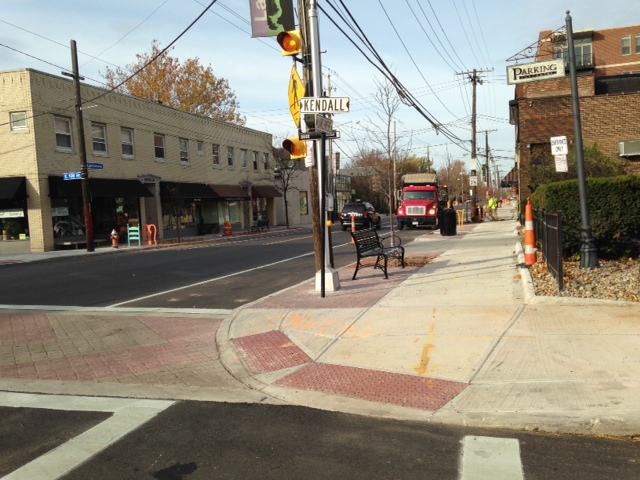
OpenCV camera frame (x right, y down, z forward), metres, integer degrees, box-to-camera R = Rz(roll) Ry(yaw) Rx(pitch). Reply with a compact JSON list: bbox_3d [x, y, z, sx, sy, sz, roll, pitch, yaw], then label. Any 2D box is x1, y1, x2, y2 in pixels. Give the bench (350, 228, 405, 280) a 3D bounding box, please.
[{"bbox_3d":[1.210,0.251,12.450,0.660,0.860,1.820,-2,3,17],"label":"bench"}]

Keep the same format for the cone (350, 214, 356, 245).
[{"bbox_3d":[1.306,-0.418,24.042,0.250,1.170,0.250,-2,3,17],"label":"cone"}]

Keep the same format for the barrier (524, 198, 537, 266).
[{"bbox_3d":[3.920,-0.142,11.401,0.270,1.240,0.270,-2,3,17],"label":"barrier"}]

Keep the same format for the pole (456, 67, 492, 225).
[{"bbox_3d":[9.956,-6.085,39.340,2.400,9.850,0.320,-1,3,17],"label":"pole"}]

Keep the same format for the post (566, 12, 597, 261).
[{"bbox_3d":[4.653,-1.786,10.945,0.350,4.567,0.350,-5,3,17],"label":"post"}]

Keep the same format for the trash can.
[{"bbox_3d":[5.268,-0.736,25.106,0.650,1.120,0.650,-2,3,17],"label":"trash can"}]

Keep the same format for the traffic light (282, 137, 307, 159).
[{"bbox_3d":[-0.414,-1.523,10.100,0.340,0.340,0.380,0,4,41],"label":"traffic light"}]

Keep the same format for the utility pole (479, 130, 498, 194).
[{"bbox_3d":[19.098,-7.749,68.756,2.400,9.300,0.320,-2,3,17],"label":"utility pole"}]

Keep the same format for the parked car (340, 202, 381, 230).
[{"bbox_3d":[2.770,-1.560,39.468,1.820,1.710,4.600,-2,3,15],"label":"parked car"}]

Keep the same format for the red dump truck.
[{"bbox_3d":[6.278,-2.314,37.725,2.400,3.150,7.400,-2,3,12],"label":"red dump truck"}]

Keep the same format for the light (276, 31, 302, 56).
[{"bbox_3d":[-0.505,-3.253,10.100,0.340,0.340,0.380,-1,4,34],"label":"light"}]

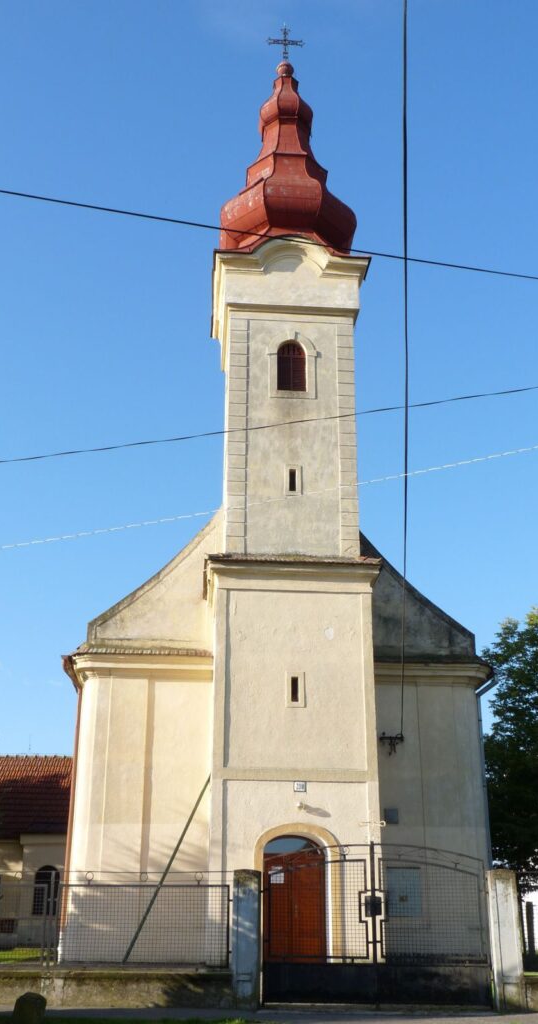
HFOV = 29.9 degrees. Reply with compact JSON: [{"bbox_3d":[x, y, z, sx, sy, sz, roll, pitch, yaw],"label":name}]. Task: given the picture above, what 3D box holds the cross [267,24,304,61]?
[{"bbox_3d":[0.494,-14.022,30.093,1.144,1.475,0.120,2,-21,-4],"label":"cross"}]

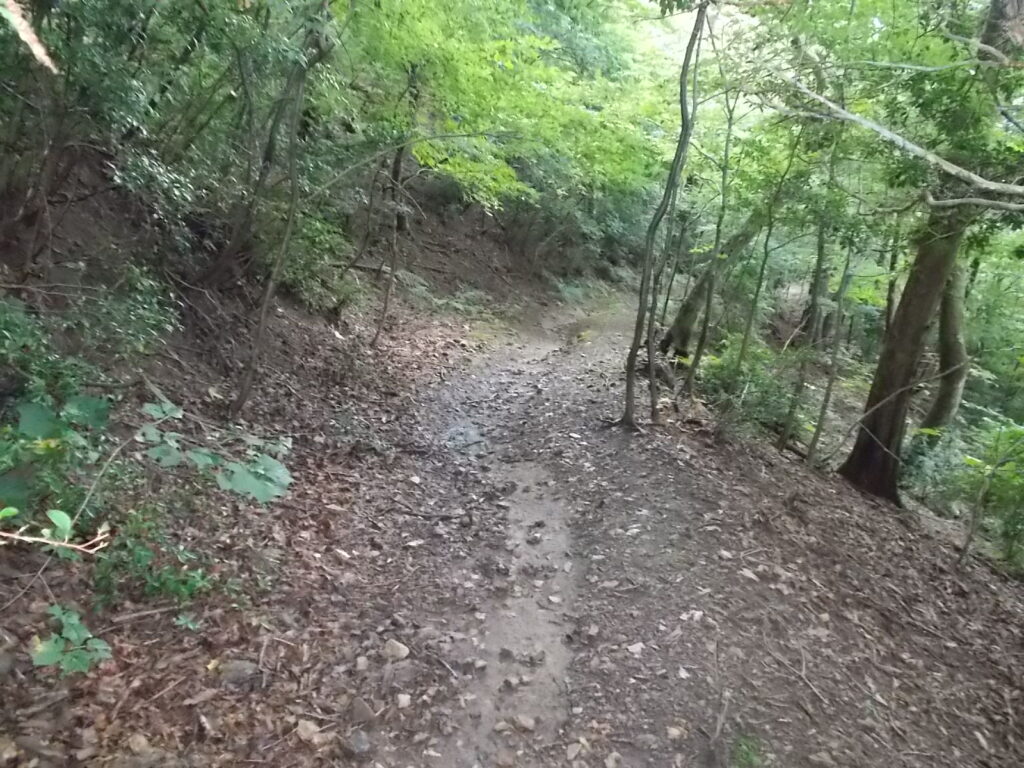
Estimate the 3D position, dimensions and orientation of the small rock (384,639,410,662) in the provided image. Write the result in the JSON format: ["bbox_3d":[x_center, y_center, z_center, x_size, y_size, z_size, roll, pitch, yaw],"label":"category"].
[{"bbox_3d":[-0.389,0.899,2.600,0.085,0.052,0.065,1,13,-8],"label":"small rock"}]

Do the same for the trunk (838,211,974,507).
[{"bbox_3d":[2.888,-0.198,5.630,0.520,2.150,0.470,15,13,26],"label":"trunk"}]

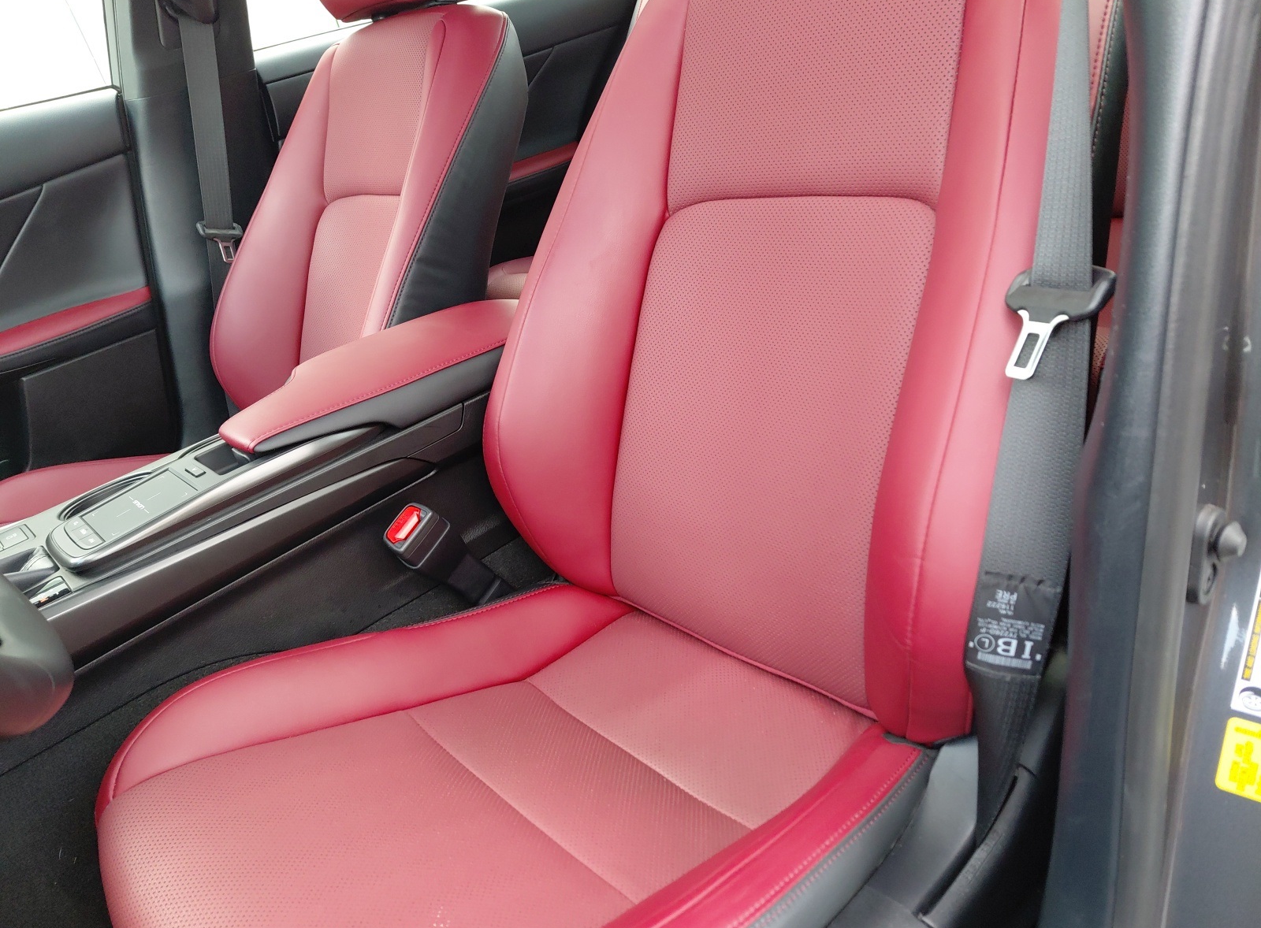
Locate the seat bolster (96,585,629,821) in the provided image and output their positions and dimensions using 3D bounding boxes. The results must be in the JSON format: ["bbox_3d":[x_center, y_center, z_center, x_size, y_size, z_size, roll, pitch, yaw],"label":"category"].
[{"bbox_3d":[-0.210,0.194,0.833,0.503,0.101,0.106,-18,23,-38],"label":"seat bolster"}]

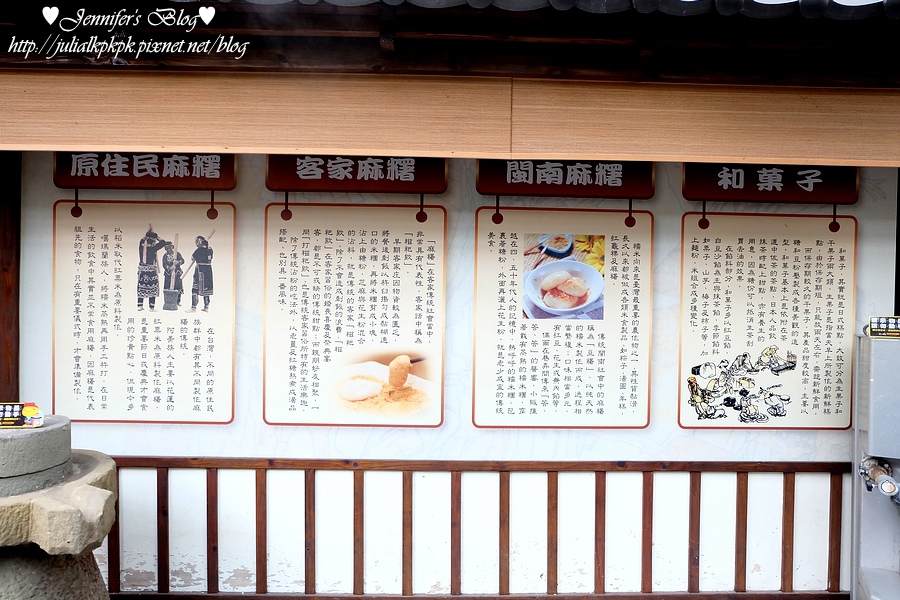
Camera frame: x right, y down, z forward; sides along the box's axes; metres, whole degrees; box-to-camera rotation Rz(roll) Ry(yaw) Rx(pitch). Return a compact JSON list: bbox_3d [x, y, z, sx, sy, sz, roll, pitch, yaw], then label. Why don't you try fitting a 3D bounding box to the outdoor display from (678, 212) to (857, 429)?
[{"bbox_3d":[1.473,0.104,2.765,0.820,1.005,0.025,1,1,-1],"label":"outdoor display"}]

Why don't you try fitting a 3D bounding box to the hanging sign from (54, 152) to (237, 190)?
[{"bbox_3d":[-1.367,-0.603,2.691,0.821,0.213,0.025,1,1,-1],"label":"hanging sign"}]

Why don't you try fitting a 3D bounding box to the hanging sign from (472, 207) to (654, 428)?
[{"bbox_3d":[0.522,0.088,2.744,0.820,1.005,0.025,1,1,-1],"label":"hanging sign"}]

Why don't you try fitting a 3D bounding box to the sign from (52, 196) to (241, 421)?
[{"bbox_3d":[-1.379,0.057,2.702,0.820,1.005,0.025,1,1,-1],"label":"sign"}]

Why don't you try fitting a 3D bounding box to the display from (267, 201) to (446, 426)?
[{"bbox_3d":[-0.430,0.073,2.723,0.820,1.005,0.025,1,1,-1],"label":"display"}]

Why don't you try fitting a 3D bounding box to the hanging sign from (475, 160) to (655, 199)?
[{"bbox_3d":[0.532,-0.571,2.733,0.821,0.213,0.025,1,1,-1],"label":"hanging sign"}]

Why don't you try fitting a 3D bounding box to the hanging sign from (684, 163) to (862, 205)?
[{"bbox_3d":[1.483,-0.555,2.754,0.821,0.213,0.025,1,1,-1],"label":"hanging sign"}]

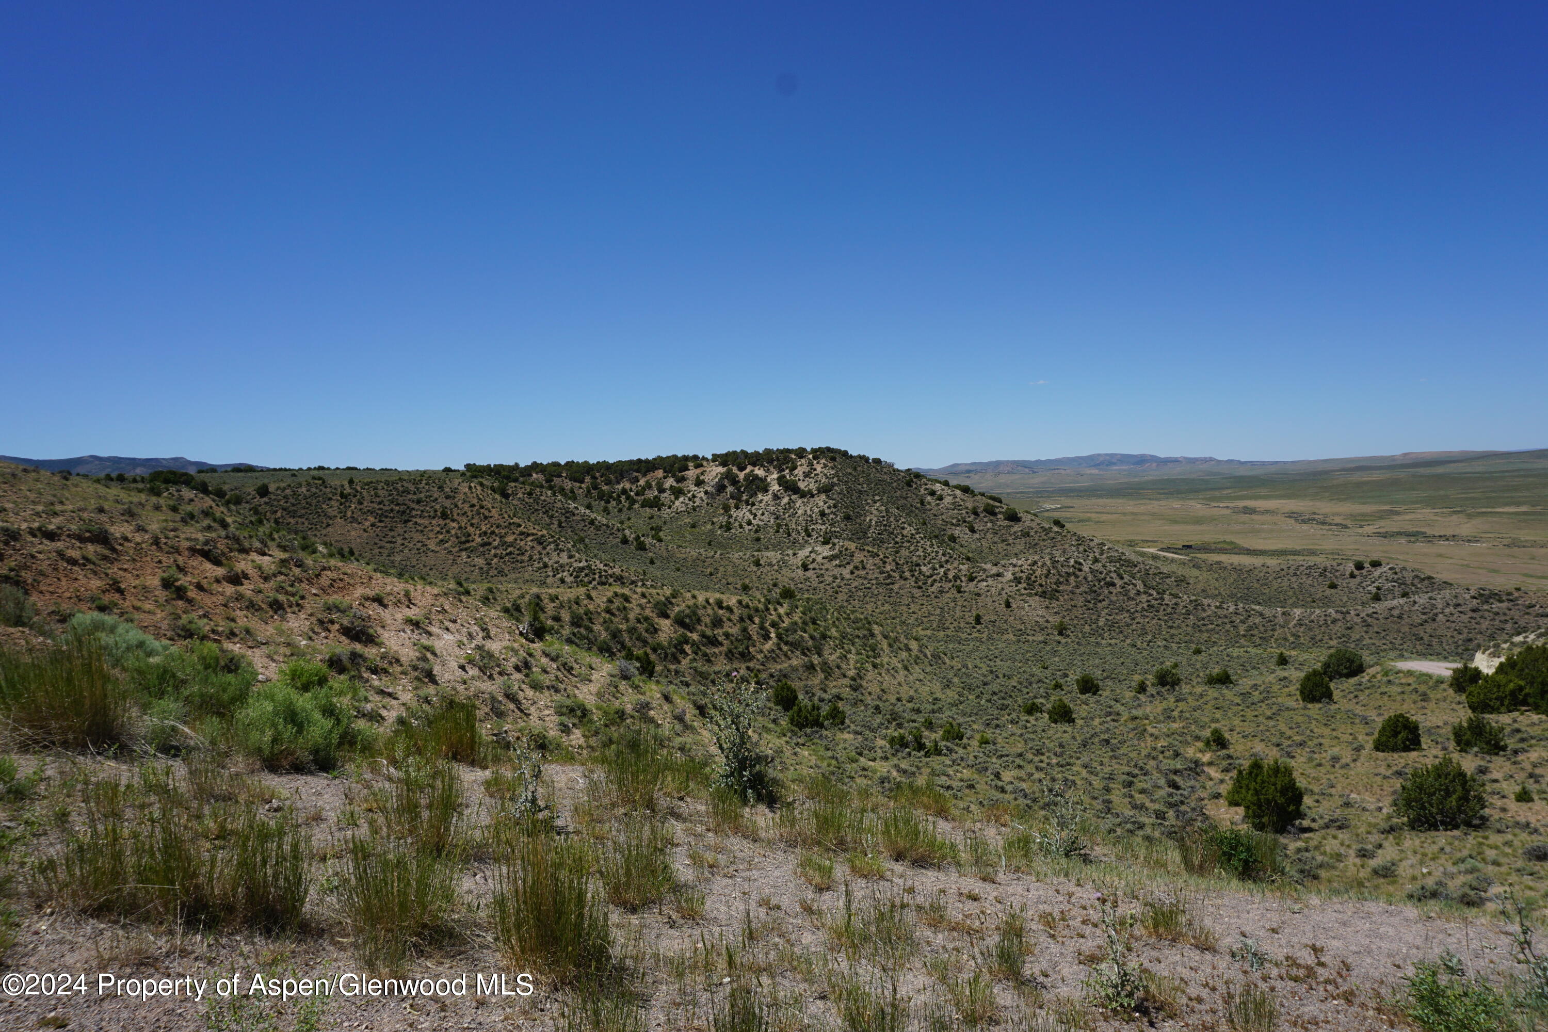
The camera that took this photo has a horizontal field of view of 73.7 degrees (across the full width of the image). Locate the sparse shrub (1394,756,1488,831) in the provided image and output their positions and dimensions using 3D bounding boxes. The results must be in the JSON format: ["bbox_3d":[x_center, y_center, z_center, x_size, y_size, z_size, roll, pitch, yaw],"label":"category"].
[{"bbox_3d":[22.621,9.397,35.000,2.741,2.468,2.659,0,3,0],"label":"sparse shrub"}]

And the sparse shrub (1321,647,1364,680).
[{"bbox_3d":[33.635,8.761,61.000,2.299,1.873,2.230,0,3,0],"label":"sparse shrub"}]

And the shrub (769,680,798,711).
[{"bbox_3d":[0.488,9.054,52.000,1.430,1.478,1.387,0,3,0],"label":"shrub"}]

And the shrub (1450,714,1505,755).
[{"bbox_3d":[30.693,9.550,45.000,2.000,1.740,1.940,0,3,0],"label":"shrub"}]

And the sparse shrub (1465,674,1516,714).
[{"bbox_3d":[36.801,9.135,53.000,2.290,2.049,2.221,0,3,0],"label":"sparse shrub"}]

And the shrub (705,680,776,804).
[{"bbox_3d":[-0.200,1.305,6.000,0.422,0.704,0.380,0,3,-2],"label":"shrub"}]

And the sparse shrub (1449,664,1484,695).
[{"bbox_3d":[51.008,12.073,76.000,2.495,2.237,2.370,2,3,34],"label":"sparse shrub"}]

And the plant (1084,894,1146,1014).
[{"bbox_3d":[1.124,1.445,3.400,0.203,0.365,0.183,1,3,19],"label":"plant"}]

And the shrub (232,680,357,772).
[{"bbox_3d":[-3.068,1.342,6.600,0.789,0.534,0.710,-1,3,-25],"label":"shrub"}]

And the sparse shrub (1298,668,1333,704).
[{"bbox_3d":[36.764,11.530,70.000,2.380,2.214,2.261,1,3,28],"label":"sparse shrub"}]

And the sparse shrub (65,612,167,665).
[{"bbox_3d":[-6.059,1.147,9.500,0.947,0.488,0.805,-2,3,-33],"label":"sparse shrub"}]

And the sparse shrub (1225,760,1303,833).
[{"bbox_3d":[14.244,8.142,30.000,2.286,1.918,2.057,1,3,26],"label":"sparse shrub"}]

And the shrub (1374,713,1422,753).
[{"bbox_3d":[27.488,9.549,45.500,1.862,1.759,1.806,0,3,0],"label":"shrub"}]

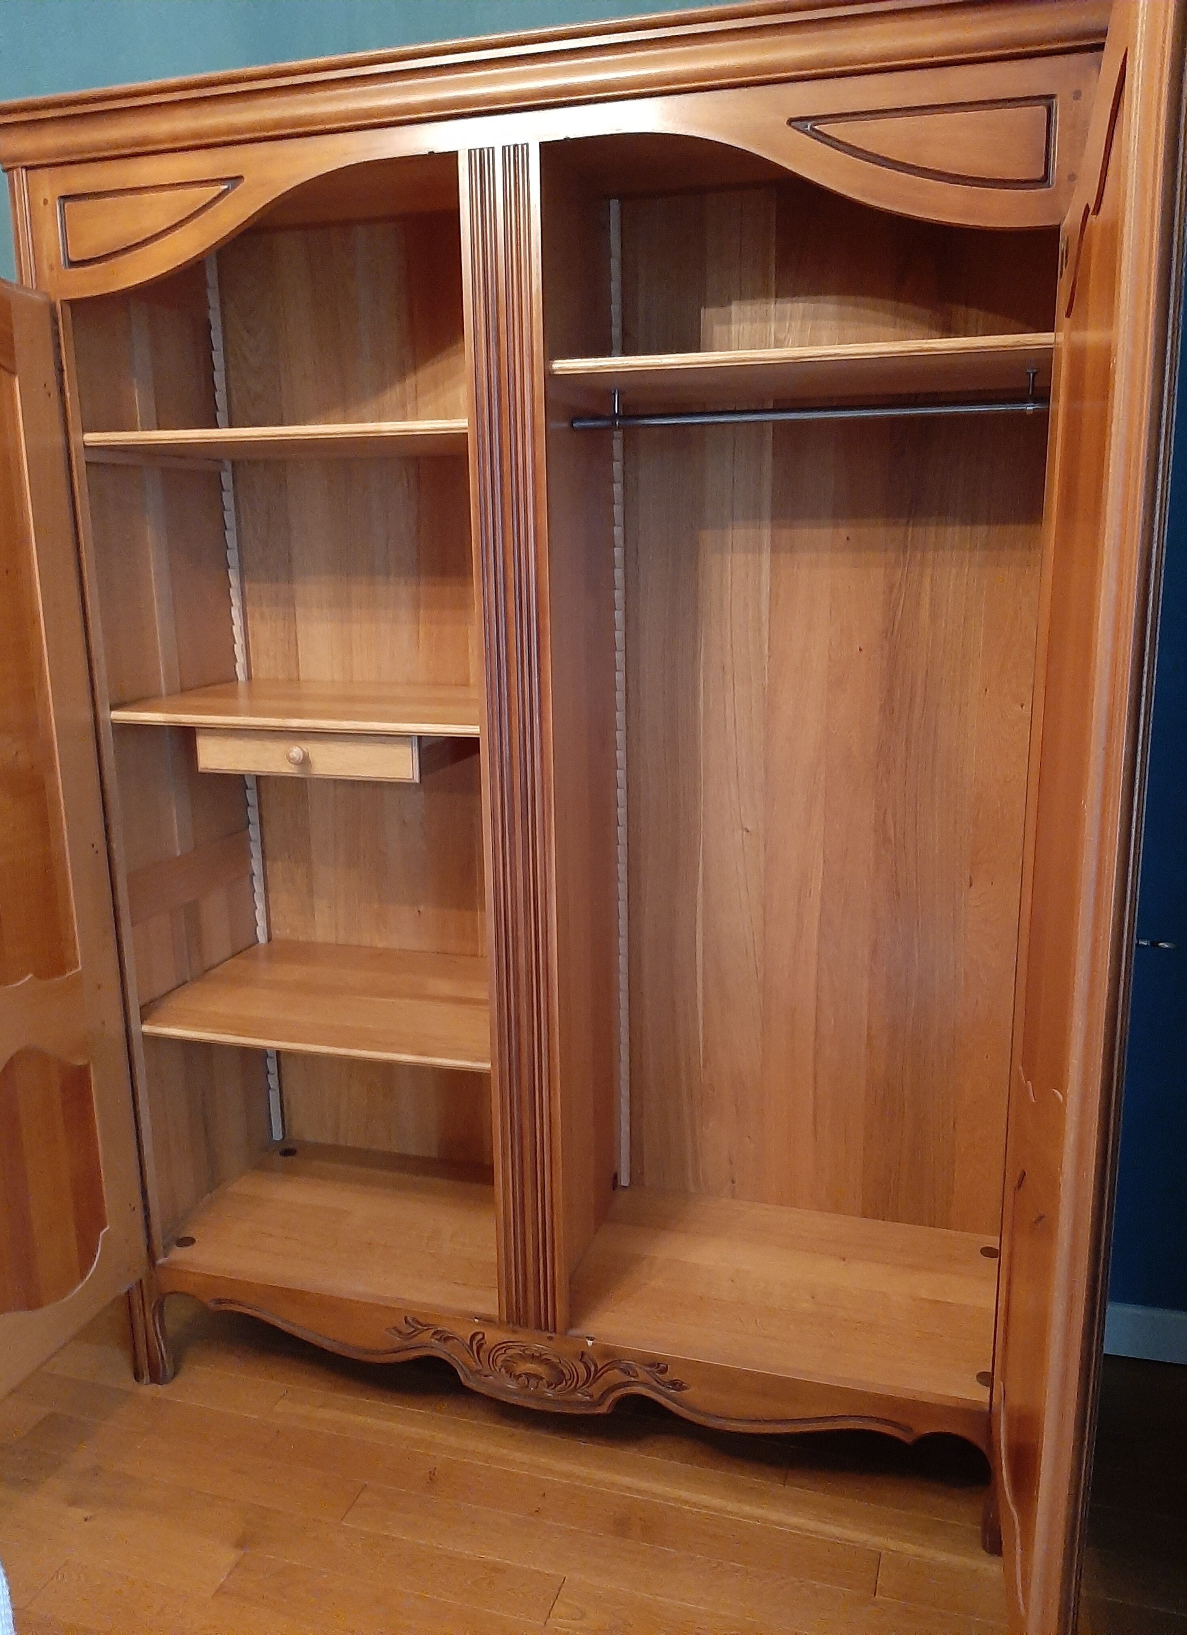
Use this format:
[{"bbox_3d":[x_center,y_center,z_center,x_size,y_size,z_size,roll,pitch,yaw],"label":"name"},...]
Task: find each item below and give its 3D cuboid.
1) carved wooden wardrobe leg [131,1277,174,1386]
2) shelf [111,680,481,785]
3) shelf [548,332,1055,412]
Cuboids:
[{"bbox_3d":[-0.828,0.944,2.317,0.098,0.232,0.066,3,14,16],"label":"carved wooden wardrobe leg"},{"bbox_3d":[-0.420,-0.159,2.164,0.735,0.098,0.450,3,14,16],"label":"shelf"},{"bbox_3d":[0.323,-0.658,1.826,0.735,0.019,0.458,3,14,16],"label":"shelf"}]

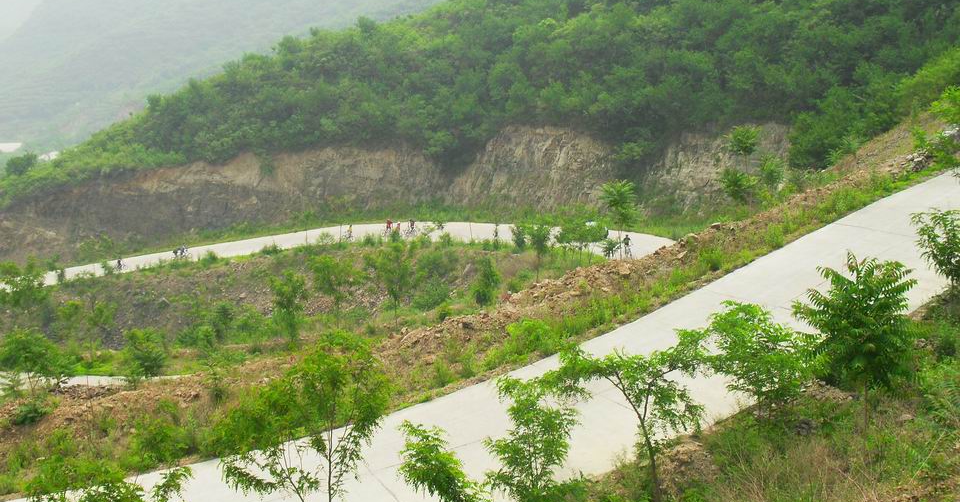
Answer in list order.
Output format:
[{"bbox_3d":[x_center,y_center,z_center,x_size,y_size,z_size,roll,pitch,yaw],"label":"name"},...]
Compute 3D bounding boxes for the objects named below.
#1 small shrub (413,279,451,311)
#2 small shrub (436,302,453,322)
[{"bbox_3d":[-2.790,2.560,67.000,2.190,1.790,2.030,-3,11,-2],"label":"small shrub"},{"bbox_3d":[-1.874,3.247,61.500,0.840,1.160,0.790,-2,11,-2],"label":"small shrub"}]

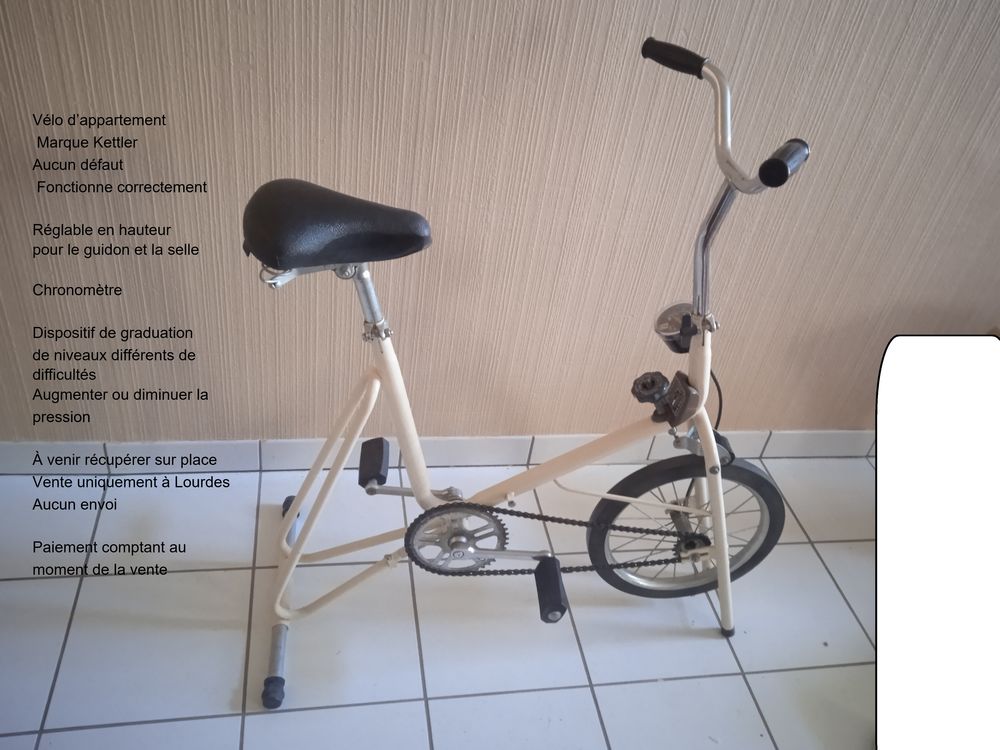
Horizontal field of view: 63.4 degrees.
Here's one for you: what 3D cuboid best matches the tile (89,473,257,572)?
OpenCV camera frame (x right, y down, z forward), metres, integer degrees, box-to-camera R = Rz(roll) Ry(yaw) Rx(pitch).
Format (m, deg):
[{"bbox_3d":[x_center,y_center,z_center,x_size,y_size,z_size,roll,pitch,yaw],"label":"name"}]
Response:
[{"bbox_3d":[-0.647,0.296,1.638,0.300,0.010,0.264,0,38,-13],"label":"tile"}]

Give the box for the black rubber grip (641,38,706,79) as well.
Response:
[{"bbox_3d":[0.246,-0.446,1.138,0.101,0.031,0.031,32,42,23],"label":"black rubber grip"}]

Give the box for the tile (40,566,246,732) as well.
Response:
[{"bbox_3d":[-0.598,0.472,1.419,0.300,0.010,0.300,0,38,-13],"label":"tile"}]

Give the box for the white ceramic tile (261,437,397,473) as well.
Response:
[{"bbox_3d":[-0.371,0.174,1.794,0.300,0.082,0.010,0,38,-13],"label":"white ceramic tile"}]

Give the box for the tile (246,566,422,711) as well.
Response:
[{"bbox_3d":[-0.305,0.476,1.497,0.300,0.010,0.300,0,38,-13],"label":"tile"}]

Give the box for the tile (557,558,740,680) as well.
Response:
[{"bbox_3d":[0.290,0.478,1.632,0.300,0.010,0.300,0,38,-13],"label":"tile"}]

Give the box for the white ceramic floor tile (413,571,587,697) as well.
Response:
[{"bbox_3d":[-0.008,0.477,1.564,0.300,0.010,0.300,0,38,-13],"label":"white ceramic floor tile"}]

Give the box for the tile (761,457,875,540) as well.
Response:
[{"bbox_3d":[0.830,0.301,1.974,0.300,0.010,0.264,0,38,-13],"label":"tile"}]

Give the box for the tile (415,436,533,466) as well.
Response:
[{"bbox_3d":[-0.074,0.175,1.861,0.300,0.082,0.010,0,38,-13],"label":"tile"}]

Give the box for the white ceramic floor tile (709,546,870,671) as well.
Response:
[{"bbox_3d":[0.584,0.476,1.688,0.300,0.010,0.300,0,38,-13],"label":"white ceramic floor tile"}]

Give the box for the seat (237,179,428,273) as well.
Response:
[{"bbox_3d":[-0.213,-0.195,1.067,0.255,0.092,0.200,3,38,-9],"label":"seat"}]

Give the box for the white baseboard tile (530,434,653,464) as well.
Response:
[{"bbox_3d":[0.224,0.176,1.929,0.300,0.082,0.010,0,38,-13],"label":"white baseboard tile"}]

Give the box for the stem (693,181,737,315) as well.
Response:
[{"bbox_3d":[0.298,-0.178,1.140,0.050,0.215,0.027,3,38,-9],"label":"stem"}]

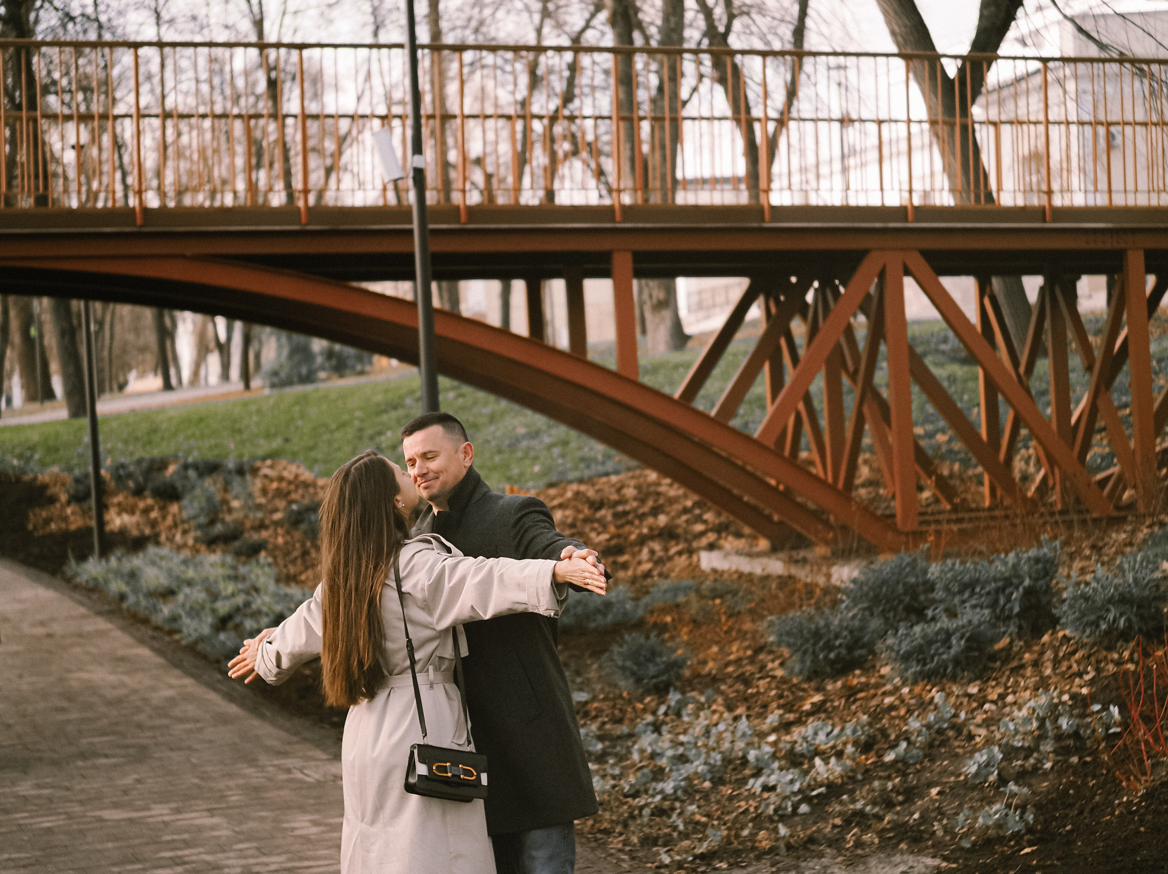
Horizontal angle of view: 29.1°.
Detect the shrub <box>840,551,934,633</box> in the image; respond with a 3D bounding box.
[{"bbox_3d":[1.843,0.956,13.600,0.580,0.510,0.560,-3,-2,7],"label":"shrub"}]

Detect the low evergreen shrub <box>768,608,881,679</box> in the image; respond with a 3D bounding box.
[{"bbox_3d":[1.339,1.155,12.600,0.620,0.410,0.560,-3,-1,6],"label":"low evergreen shrub"}]

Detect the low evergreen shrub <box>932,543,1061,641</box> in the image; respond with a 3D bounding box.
[{"bbox_3d":[2.428,0.910,13.300,0.750,0.570,0.660,-3,-2,10],"label":"low evergreen shrub"}]

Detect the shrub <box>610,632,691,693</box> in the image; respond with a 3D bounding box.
[{"bbox_3d":[0.364,1.274,12.700,0.460,0.360,0.430,-3,-1,1],"label":"shrub"}]

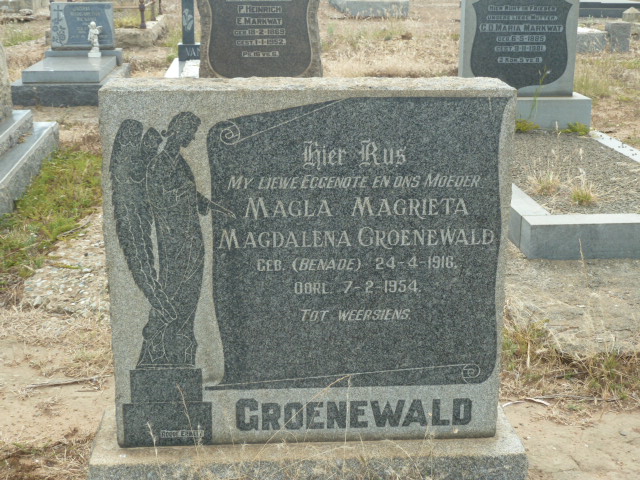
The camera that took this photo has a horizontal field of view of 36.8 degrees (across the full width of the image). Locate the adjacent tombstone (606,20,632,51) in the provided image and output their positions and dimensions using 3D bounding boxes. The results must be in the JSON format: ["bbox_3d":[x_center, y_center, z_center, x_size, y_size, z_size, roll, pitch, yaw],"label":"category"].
[{"bbox_3d":[3.638,-2.471,11.695,0.235,0.330,0.200,-1,16,-5],"label":"adjacent tombstone"}]

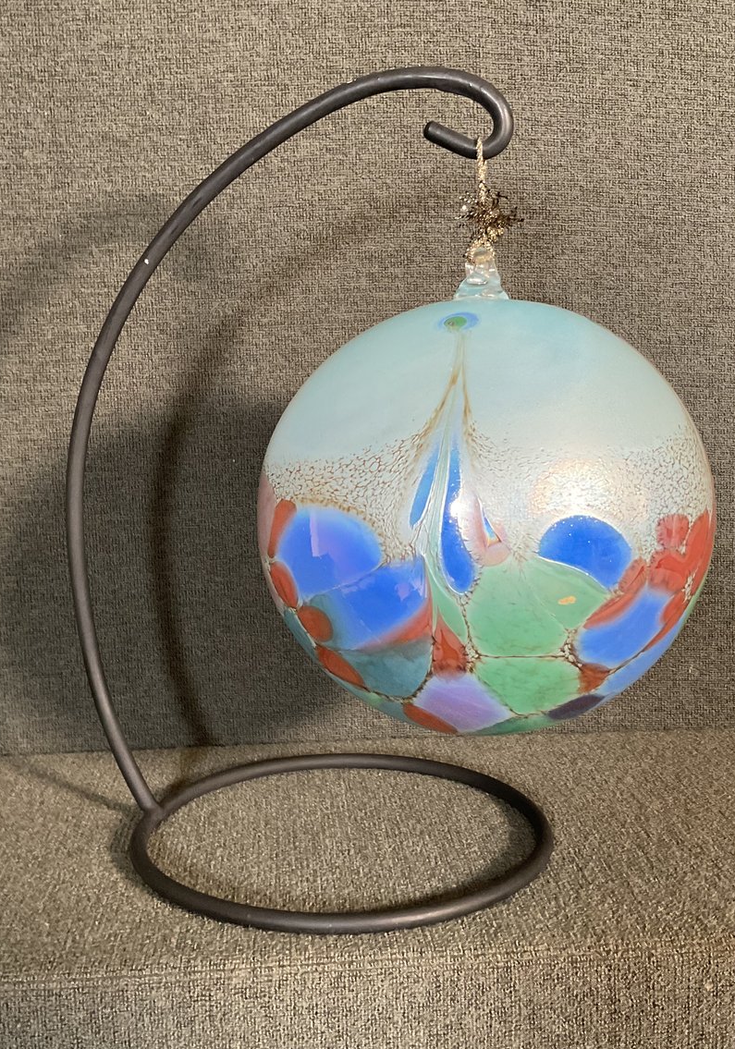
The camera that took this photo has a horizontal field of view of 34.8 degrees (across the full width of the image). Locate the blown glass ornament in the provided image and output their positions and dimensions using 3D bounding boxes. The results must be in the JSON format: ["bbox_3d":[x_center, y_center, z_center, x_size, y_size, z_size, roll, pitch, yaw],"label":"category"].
[{"bbox_3d":[0.040,-0.011,0.396,0.152,0.162,0.152,-1,7,0],"label":"blown glass ornament"}]

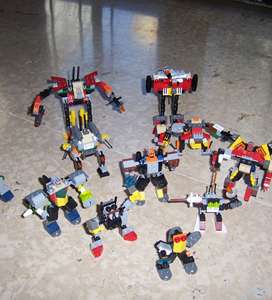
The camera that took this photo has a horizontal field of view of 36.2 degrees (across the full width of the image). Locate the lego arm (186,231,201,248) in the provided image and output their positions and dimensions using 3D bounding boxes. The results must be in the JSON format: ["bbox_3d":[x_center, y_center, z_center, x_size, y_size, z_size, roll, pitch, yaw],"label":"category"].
[{"bbox_3d":[0.071,0.112,0.518,0.016,0.015,0.015,-11,46,-11],"label":"lego arm"}]

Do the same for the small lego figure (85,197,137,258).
[{"bbox_3d":[-0.033,0.100,0.540,0.062,0.045,0.046,-17,47,-16],"label":"small lego figure"}]

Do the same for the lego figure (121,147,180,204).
[{"bbox_3d":[0.019,0.036,0.593,0.082,0.060,0.048,-5,45,-5],"label":"lego figure"}]

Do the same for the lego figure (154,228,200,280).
[{"bbox_3d":[0.049,0.127,0.511,0.052,0.048,0.039,-9,46,-8],"label":"lego figure"}]

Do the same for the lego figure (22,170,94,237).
[{"bbox_3d":[-0.103,0.072,0.565,0.086,0.050,0.046,-24,50,-22],"label":"lego figure"}]

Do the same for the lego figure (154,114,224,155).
[{"bbox_3d":[0.081,-0.025,0.661,0.112,0.050,0.040,0,45,0],"label":"lego figure"}]

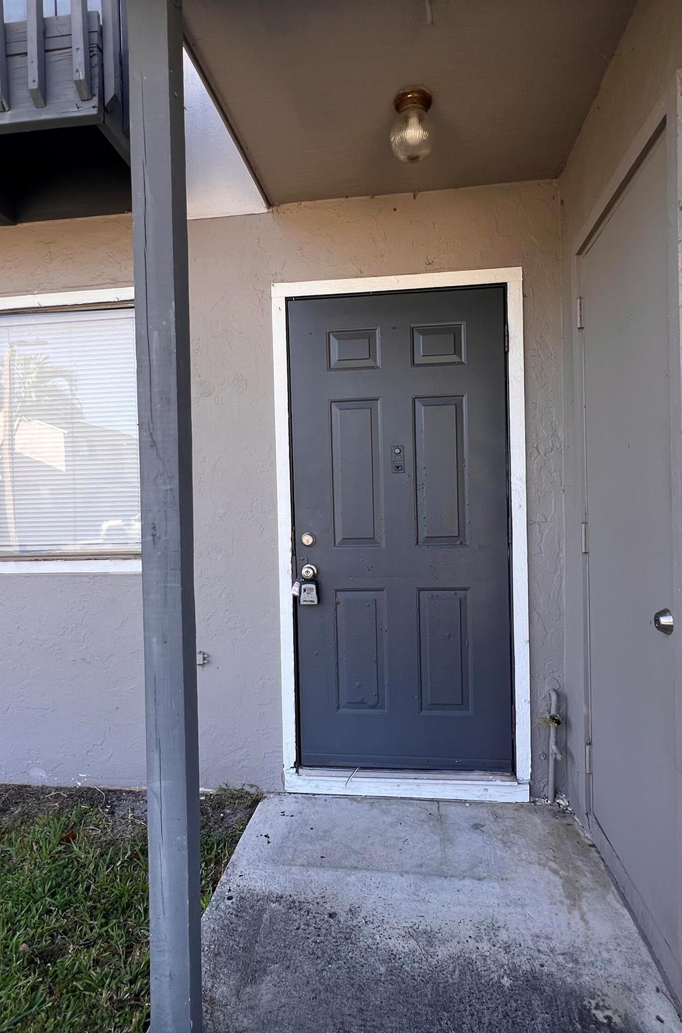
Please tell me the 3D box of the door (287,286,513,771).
[{"bbox_3d":[0.253,0.068,2.245,0.915,2.040,0.050,-1,0,7],"label":"door"}]

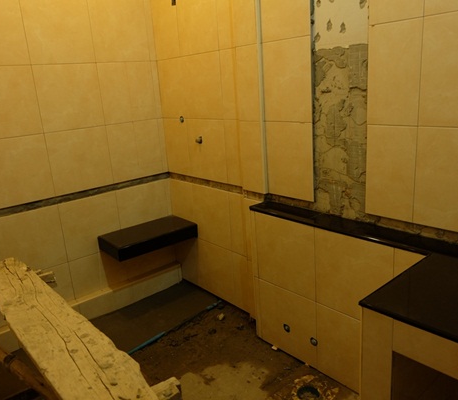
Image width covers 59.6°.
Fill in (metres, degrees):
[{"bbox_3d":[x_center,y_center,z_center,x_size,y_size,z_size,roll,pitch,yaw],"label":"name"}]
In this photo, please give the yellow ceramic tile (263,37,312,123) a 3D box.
[{"bbox_3d":[0.287,-0.587,1.990,0.012,0.396,0.318,-17,20,-37],"label":"yellow ceramic tile"}]

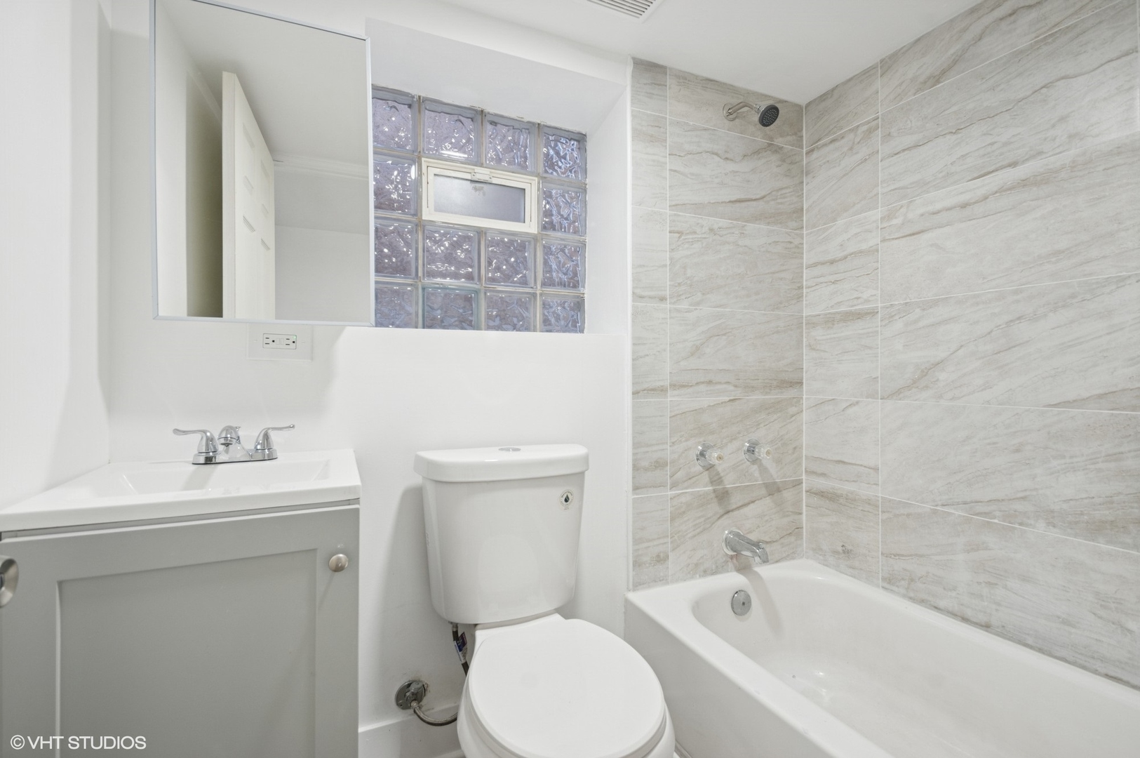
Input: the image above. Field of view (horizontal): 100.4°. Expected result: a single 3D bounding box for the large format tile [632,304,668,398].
[{"bbox_3d":[0.255,-0.082,1.510,0.131,0.301,0.010,0,0,-22],"label":"large format tile"}]

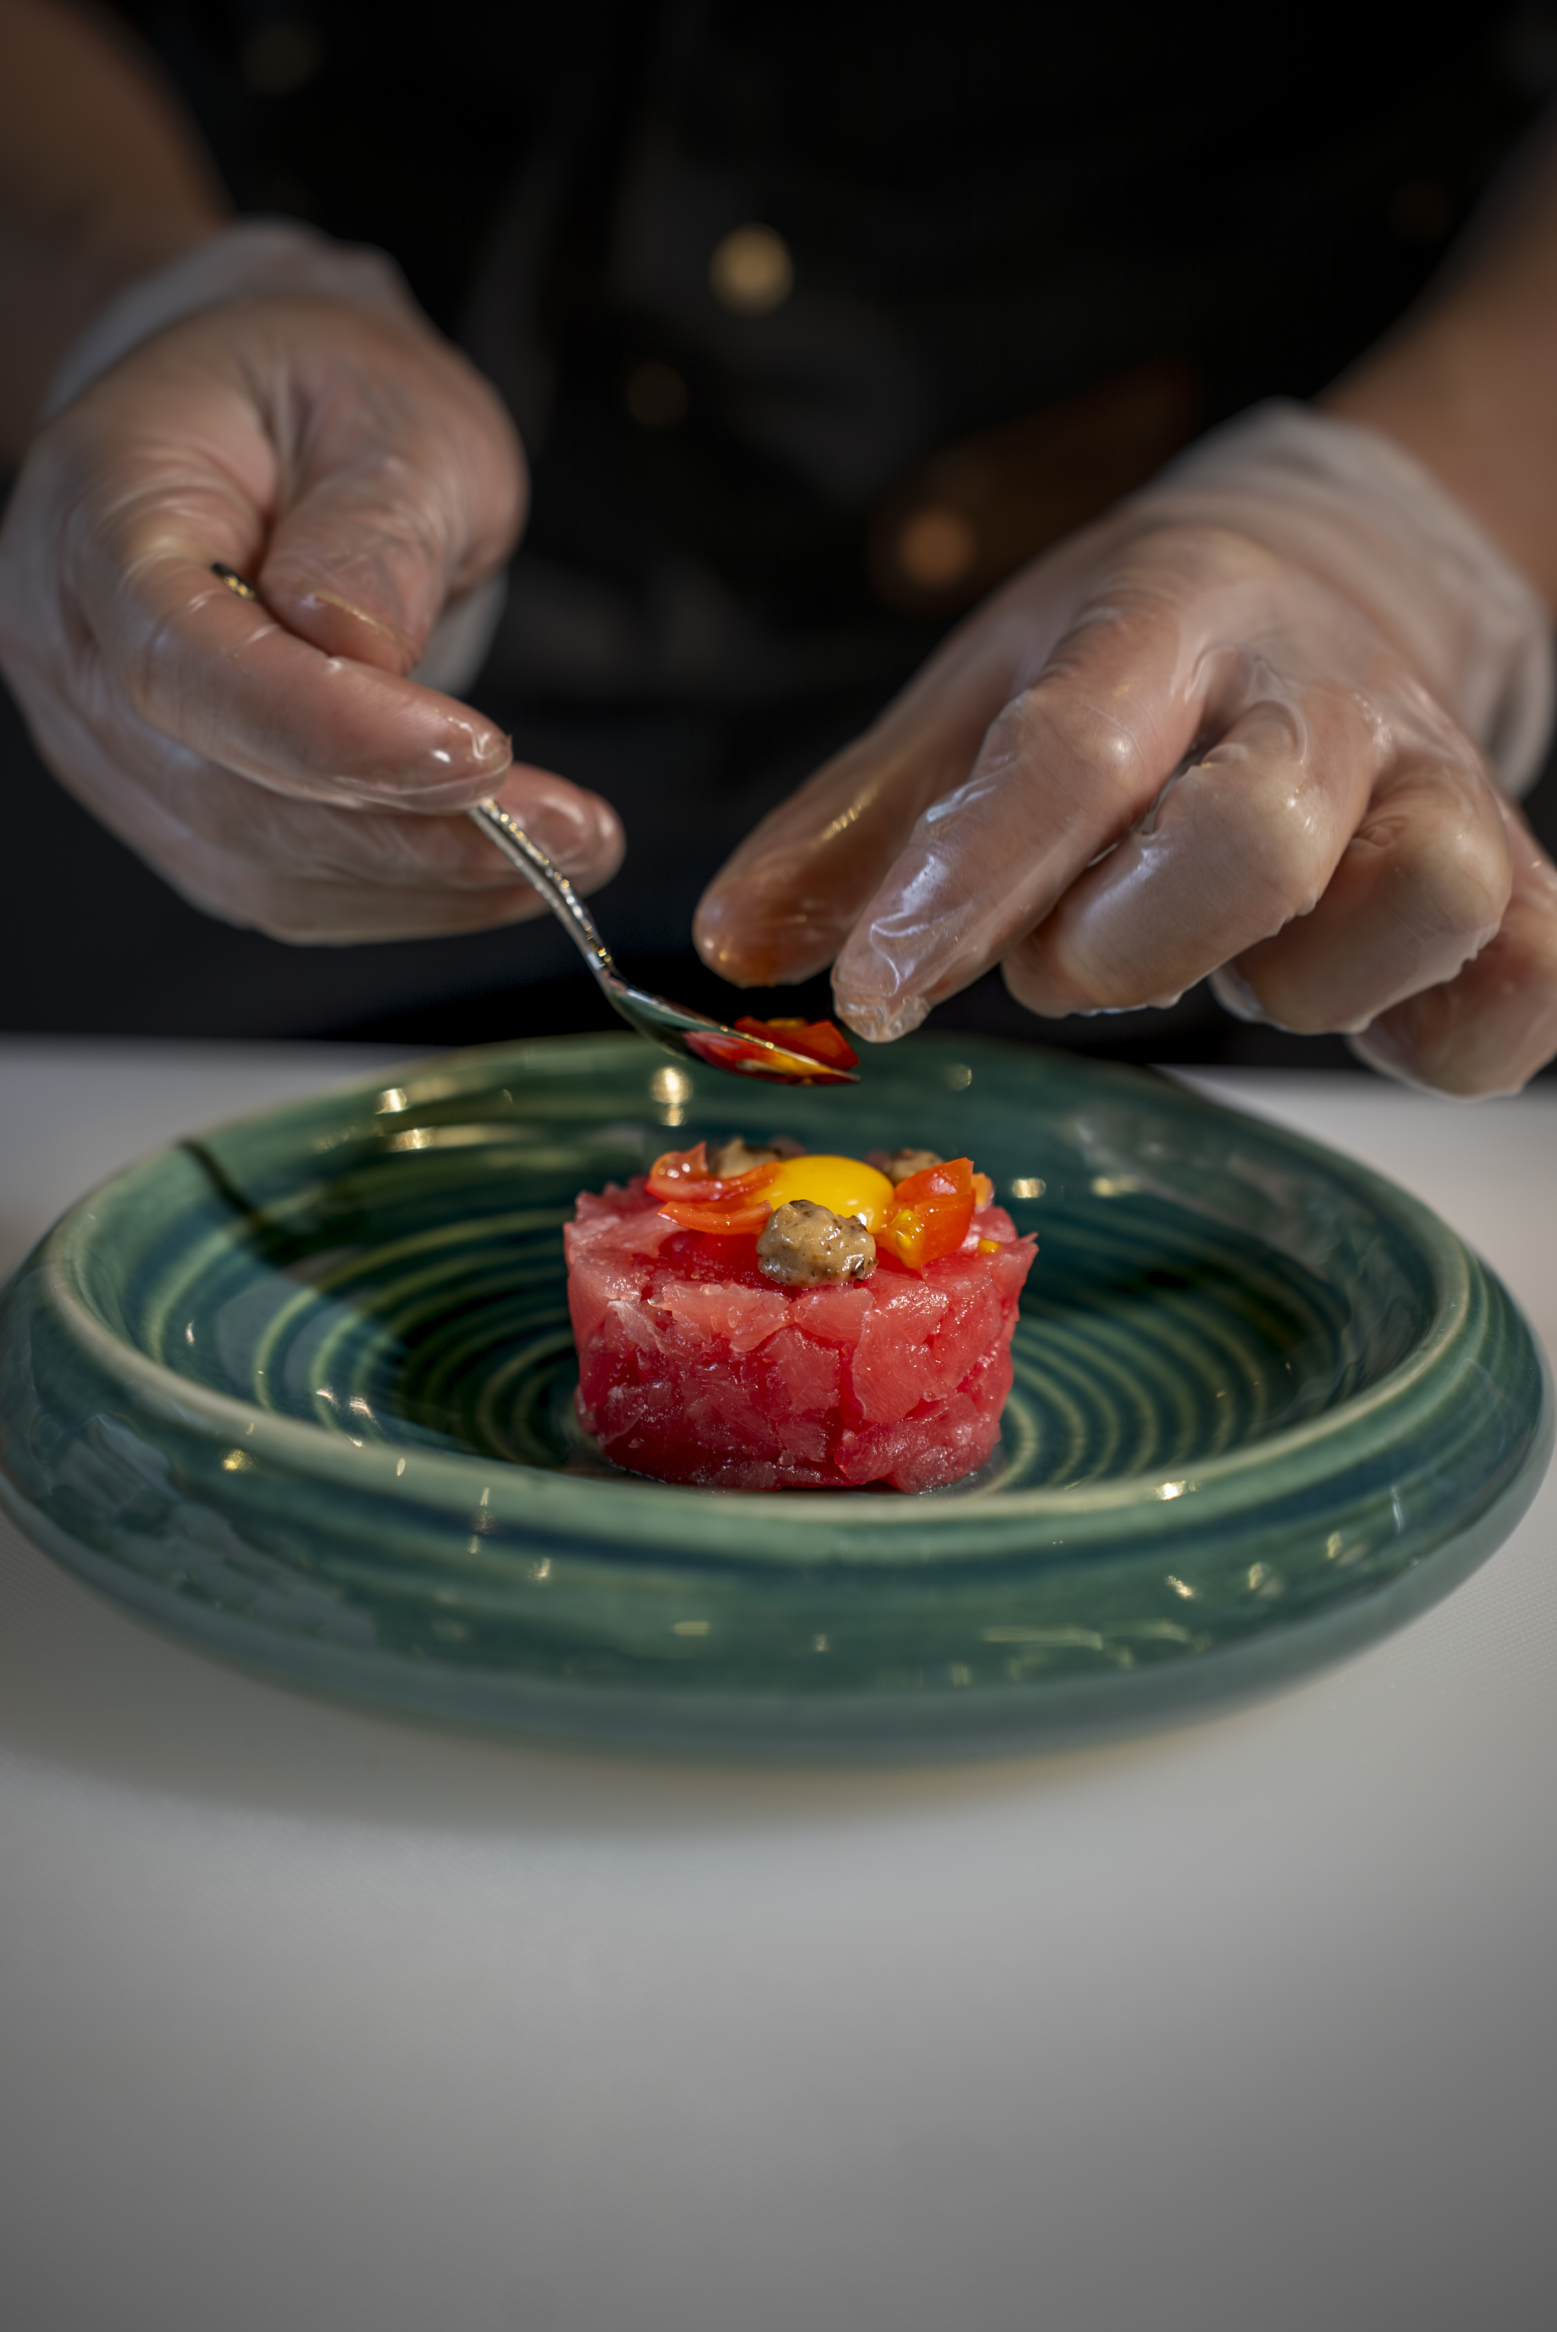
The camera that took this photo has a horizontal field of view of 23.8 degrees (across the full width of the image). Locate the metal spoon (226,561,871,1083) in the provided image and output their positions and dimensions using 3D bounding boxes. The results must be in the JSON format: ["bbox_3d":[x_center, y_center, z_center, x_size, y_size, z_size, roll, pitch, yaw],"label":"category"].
[{"bbox_3d":[-0.045,-0.050,0.586,0.141,0.018,0.030,39,7,17],"label":"metal spoon"}]

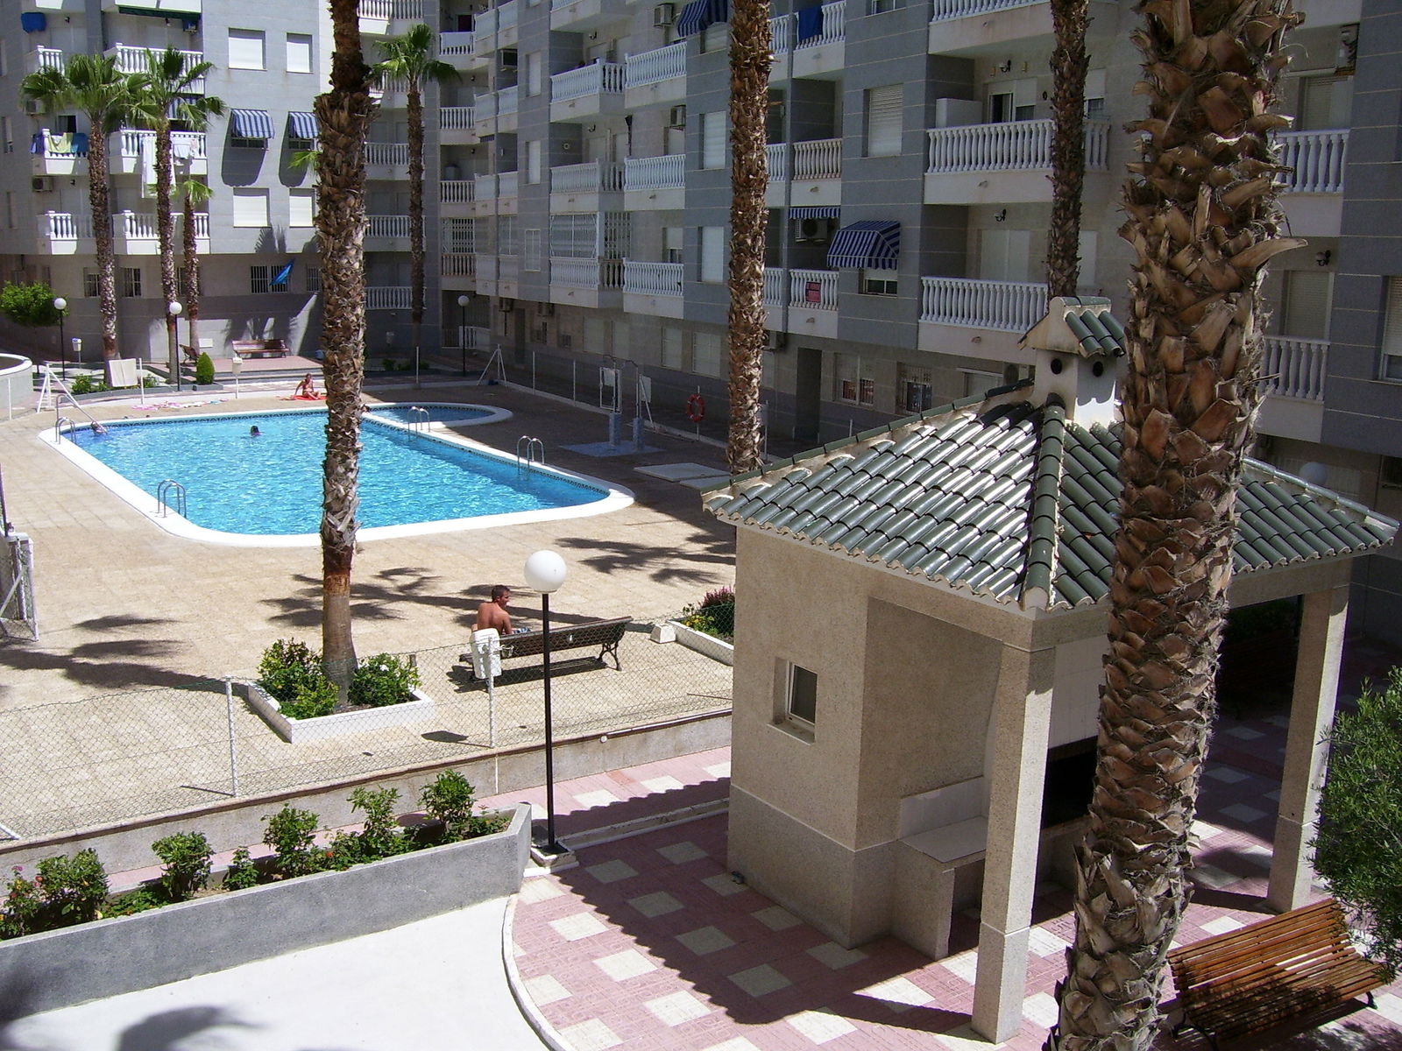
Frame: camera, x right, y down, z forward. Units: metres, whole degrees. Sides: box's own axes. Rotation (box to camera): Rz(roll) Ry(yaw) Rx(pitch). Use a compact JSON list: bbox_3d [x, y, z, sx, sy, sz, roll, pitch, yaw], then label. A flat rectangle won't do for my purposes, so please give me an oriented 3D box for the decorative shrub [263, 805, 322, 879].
[{"bbox_3d":[-3.441,2.656,11.533,0.490,0.650,0.460,-7,14,-32],"label":"decorative shrub"}]

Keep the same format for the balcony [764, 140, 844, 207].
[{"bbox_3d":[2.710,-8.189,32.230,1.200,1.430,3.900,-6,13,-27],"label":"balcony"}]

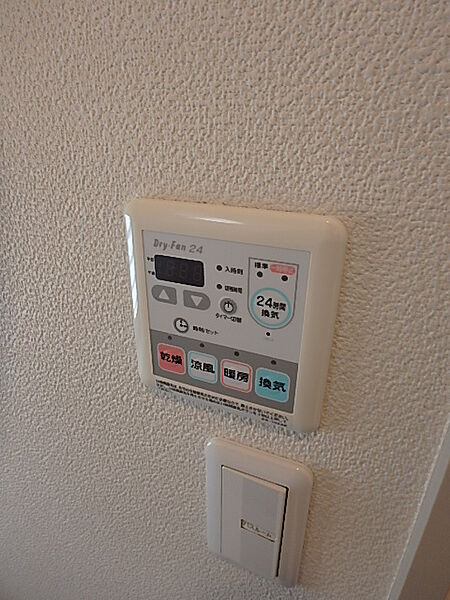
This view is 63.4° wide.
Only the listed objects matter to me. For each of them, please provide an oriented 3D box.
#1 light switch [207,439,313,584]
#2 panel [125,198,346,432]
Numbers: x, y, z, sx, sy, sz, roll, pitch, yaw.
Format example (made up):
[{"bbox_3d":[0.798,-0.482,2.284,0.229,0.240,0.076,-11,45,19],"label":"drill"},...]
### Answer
[{"bbox_3d":[0.019,0.149,0.249,0.070,0.120,0.009,10,26,20],"label":"light switch"},{"bbox_3d":[-0.002,0.012,0.196,0.115,0.122,0.011,10,26,20],"label":"panel"}]

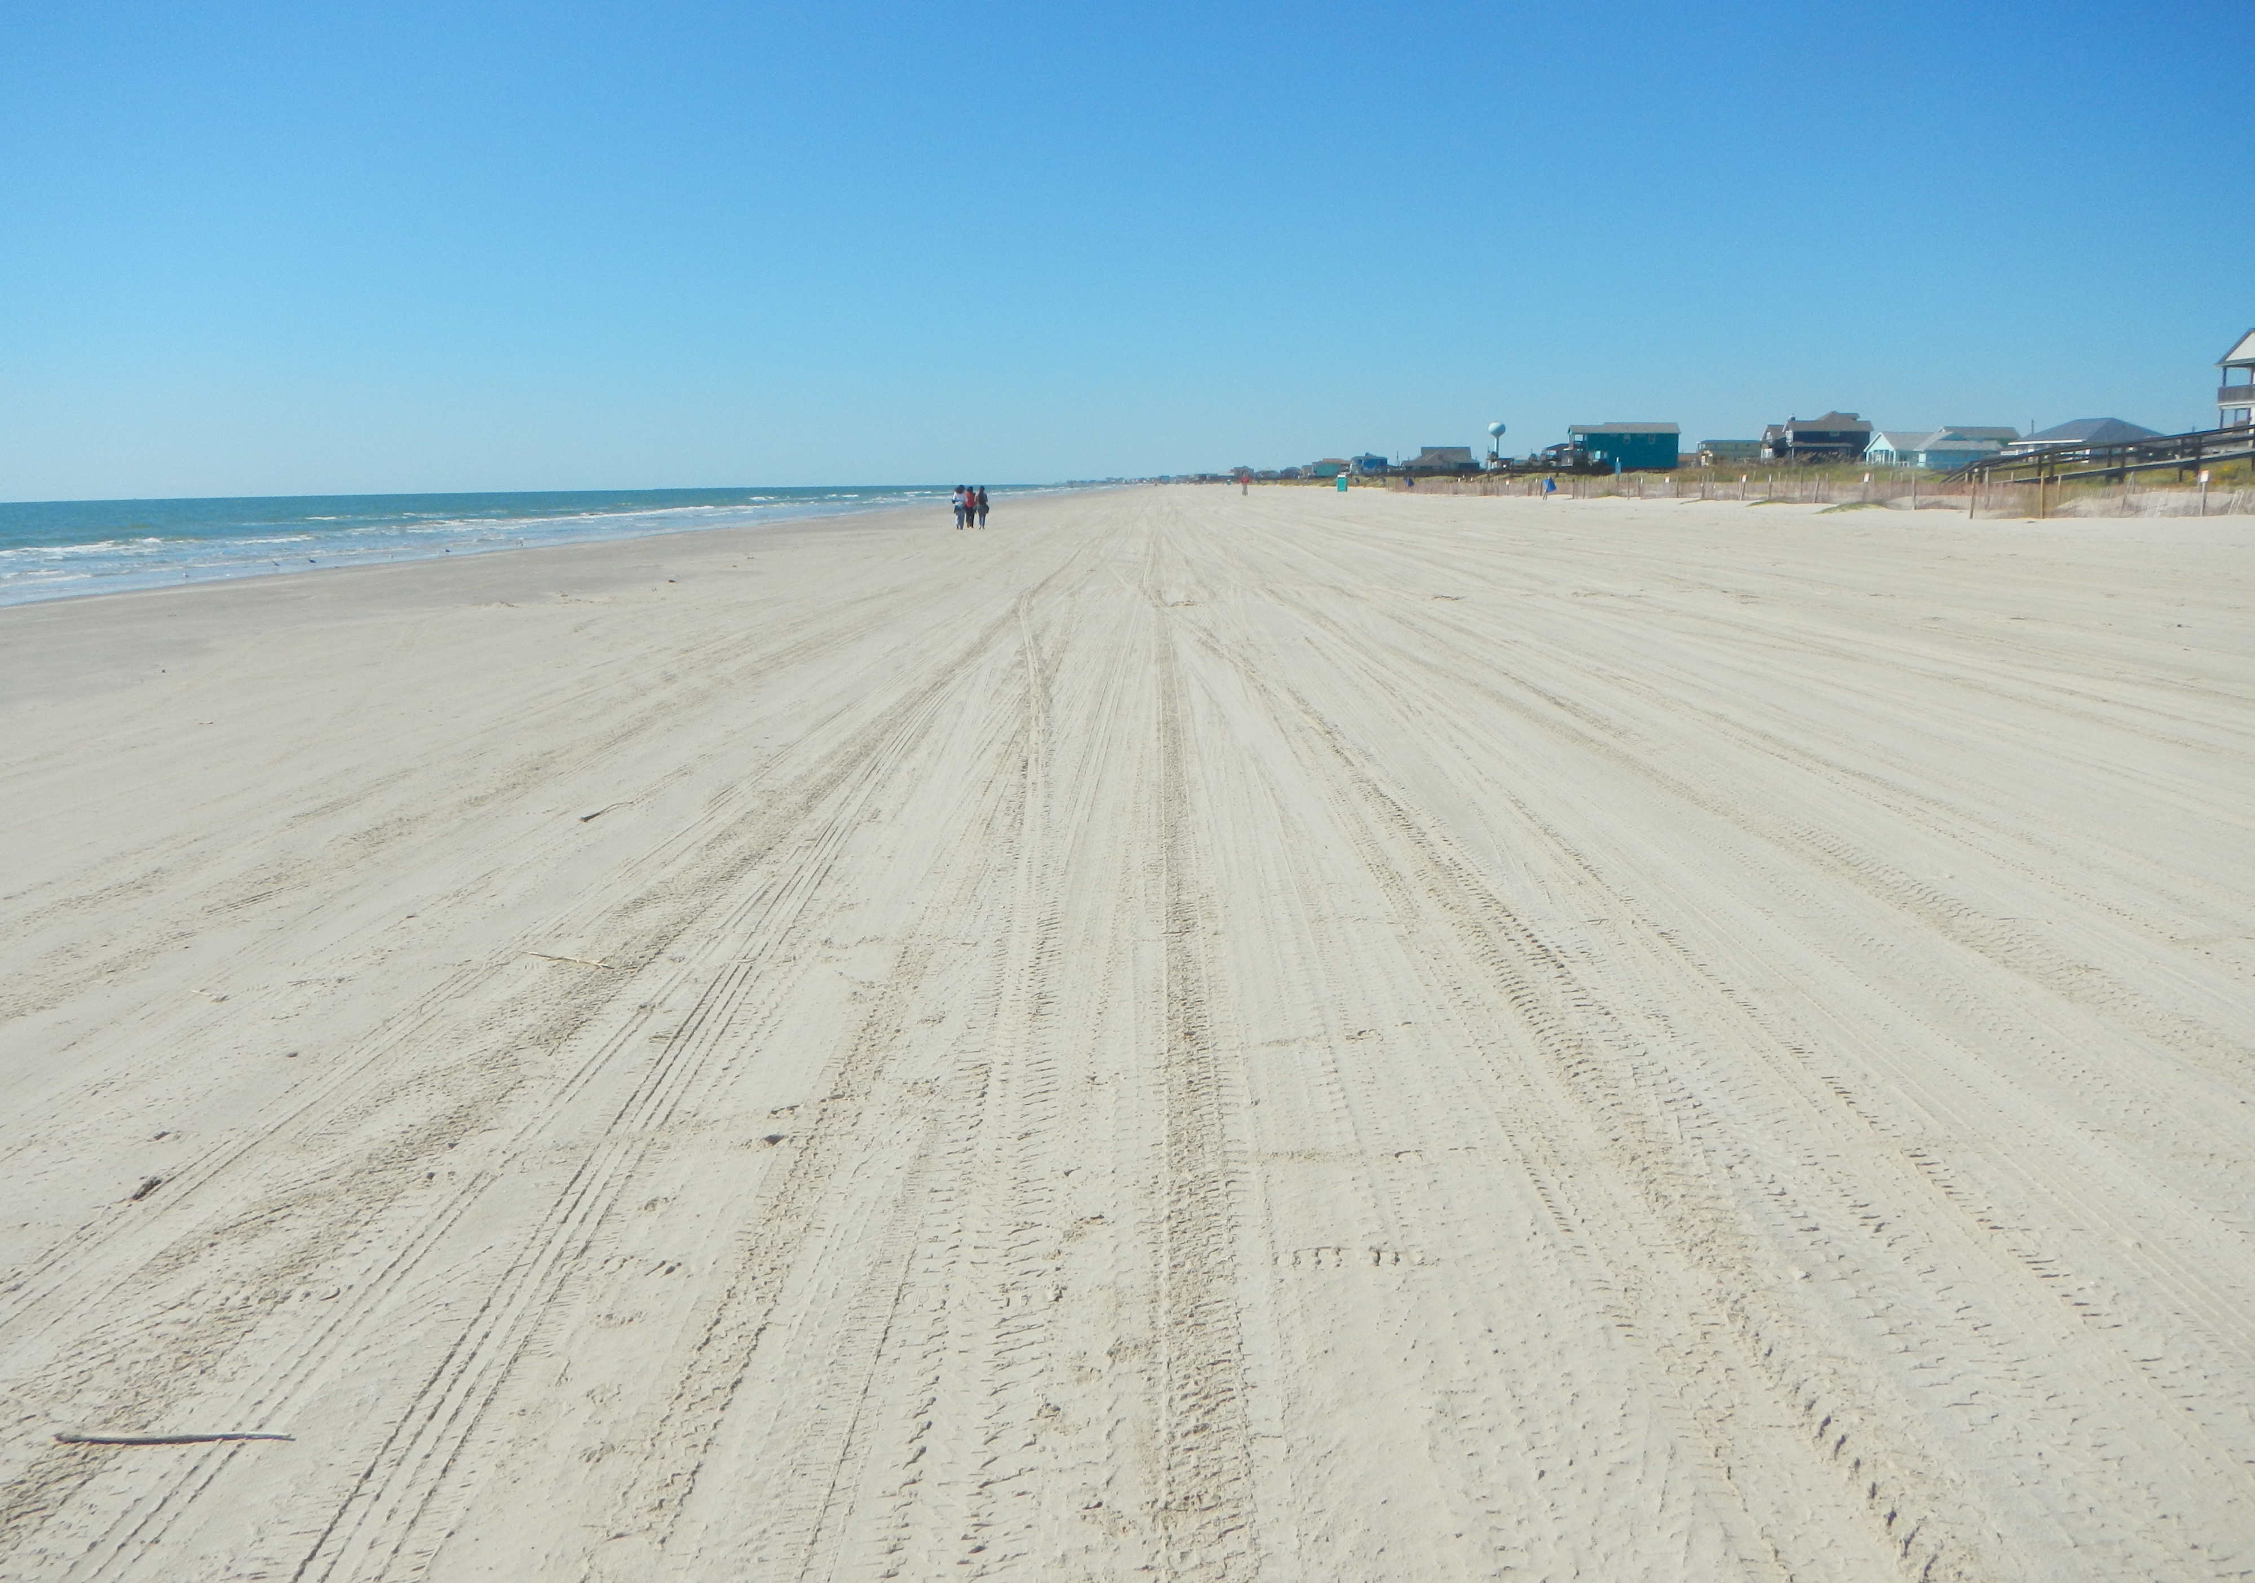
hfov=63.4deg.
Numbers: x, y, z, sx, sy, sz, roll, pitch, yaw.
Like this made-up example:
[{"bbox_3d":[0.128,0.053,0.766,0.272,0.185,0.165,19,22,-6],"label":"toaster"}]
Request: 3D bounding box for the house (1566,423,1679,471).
[{"bbox_3d":[82.194,-56.818,302.000,17.800,8.300,8.500,0,10,5],"label":"house"}]

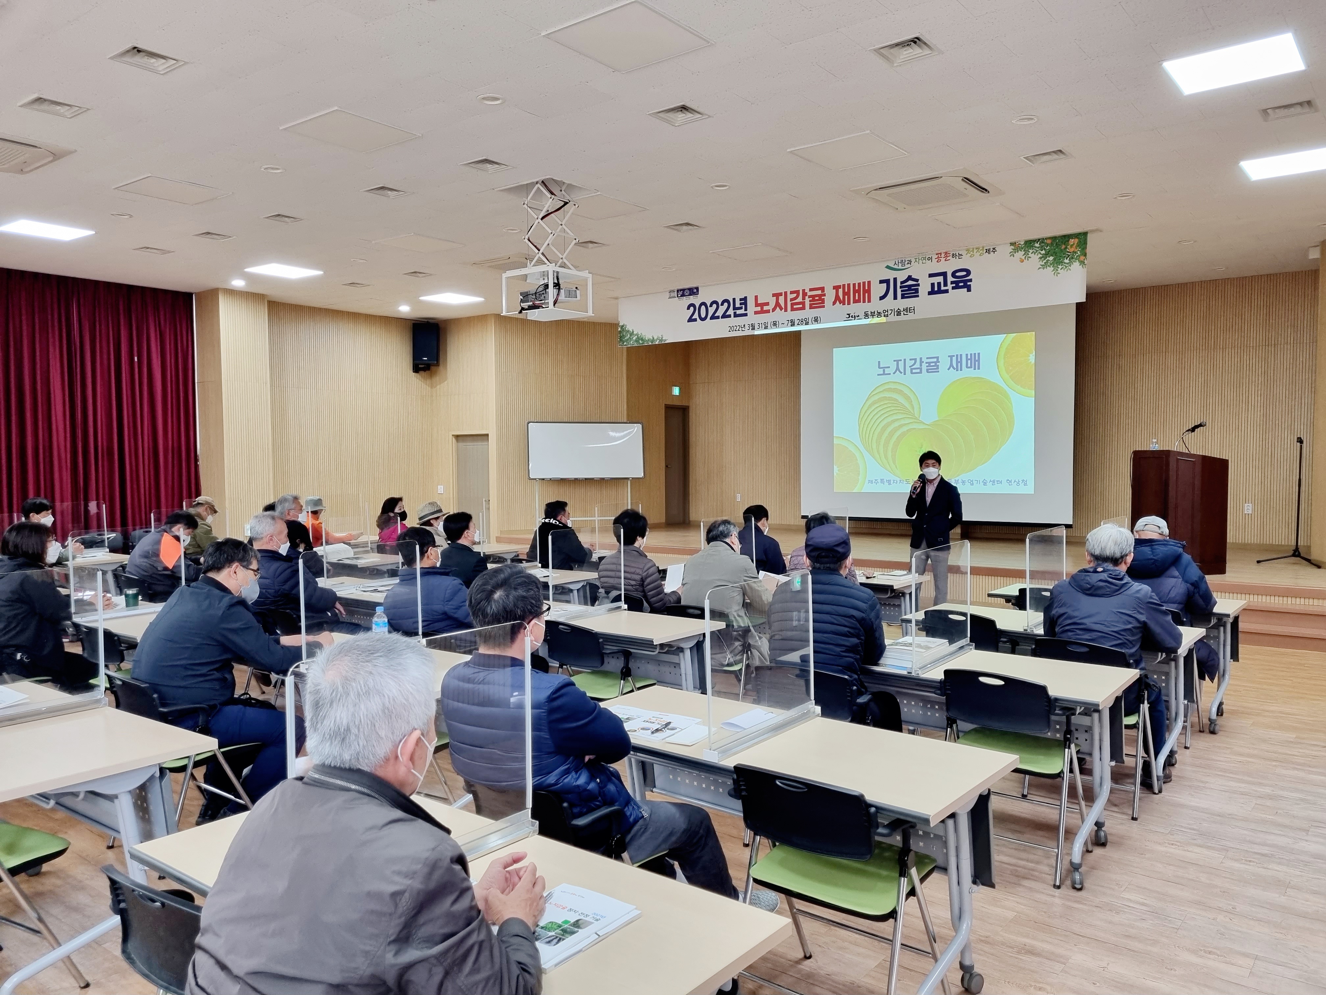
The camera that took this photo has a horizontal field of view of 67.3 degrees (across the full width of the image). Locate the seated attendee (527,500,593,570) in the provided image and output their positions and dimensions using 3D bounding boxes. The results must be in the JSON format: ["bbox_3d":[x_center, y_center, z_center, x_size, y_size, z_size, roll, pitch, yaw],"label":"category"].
[{"bbox_3d":[-0.913,0.674,9.212,0.580,1.290,0.800,2,3,39],"label":"seated attendee"}]

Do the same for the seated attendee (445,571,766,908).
[{"bbox_3d":[-0.145,0.888,3.410,0.600,1.390,1.220,1,3,38],"label":"seated attendee"}]

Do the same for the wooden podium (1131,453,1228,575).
[{"bbox_3d":[5.603,0.148,10.838,0.620,1.310,0.700,-1,3,-22],"label":"wooden podium"}]

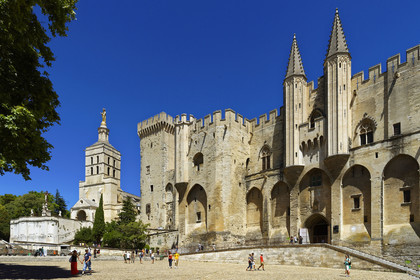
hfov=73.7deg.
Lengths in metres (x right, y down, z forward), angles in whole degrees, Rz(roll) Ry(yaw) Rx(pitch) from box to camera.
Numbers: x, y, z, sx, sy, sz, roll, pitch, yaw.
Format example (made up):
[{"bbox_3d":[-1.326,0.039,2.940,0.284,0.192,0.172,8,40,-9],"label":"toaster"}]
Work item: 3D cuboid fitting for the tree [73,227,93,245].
[{"bbox_3d":[-32.330,24.292,71.000,5.200,5.000,4.800,0,-6,0],"label":"tree"}]

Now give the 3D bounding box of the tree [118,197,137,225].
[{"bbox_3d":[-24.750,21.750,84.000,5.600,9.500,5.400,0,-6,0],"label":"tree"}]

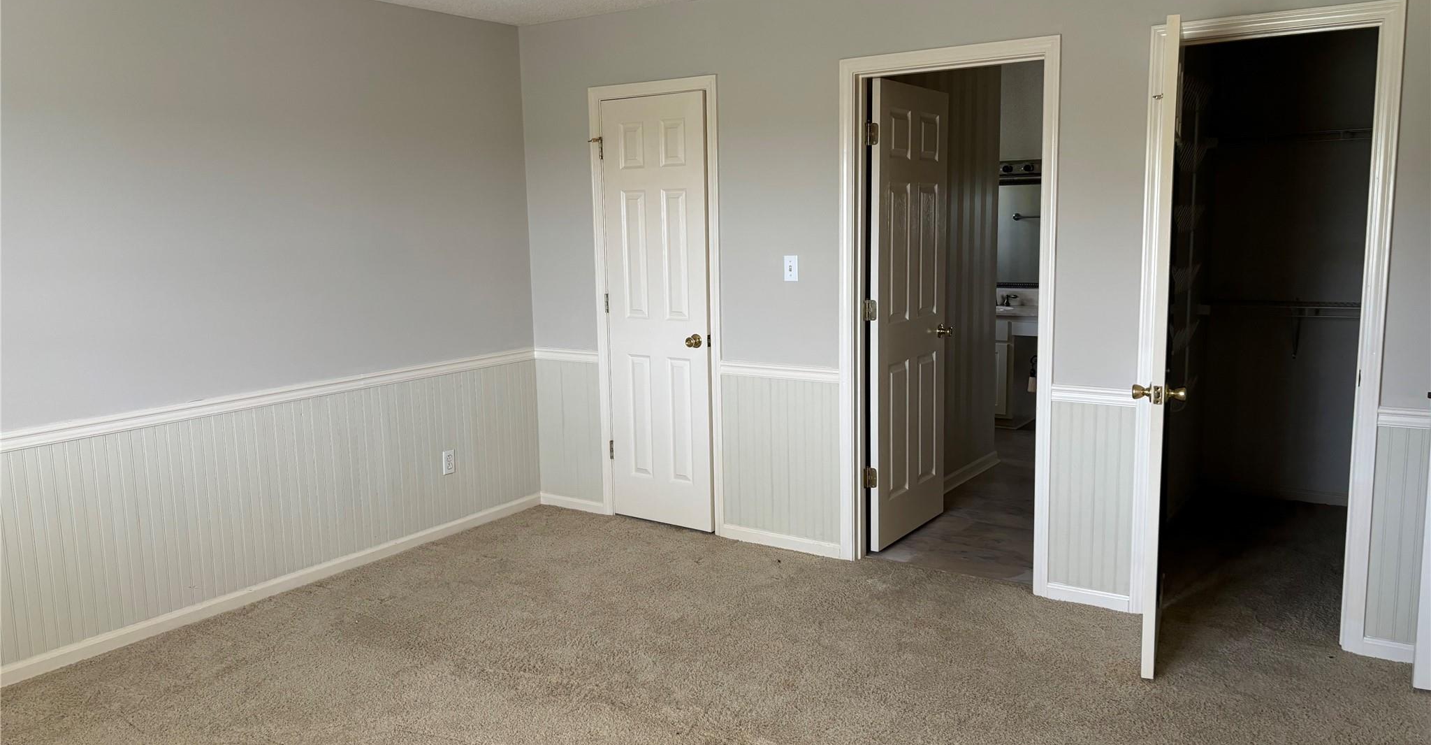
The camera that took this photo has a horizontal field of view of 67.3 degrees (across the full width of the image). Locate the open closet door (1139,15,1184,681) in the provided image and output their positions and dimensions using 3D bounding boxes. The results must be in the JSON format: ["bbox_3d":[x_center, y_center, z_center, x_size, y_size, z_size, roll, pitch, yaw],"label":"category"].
[{"bbox_3d":[1.468,-0.076,3.544,0.036,2.030,0.615,2,9,23],"label":"open closet door"}]

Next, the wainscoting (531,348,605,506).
[{"bbox_3d":[-0.753,0.302,5.495,0.440,0.830,0.040,5,10,34],"label":"wainscoting"}]

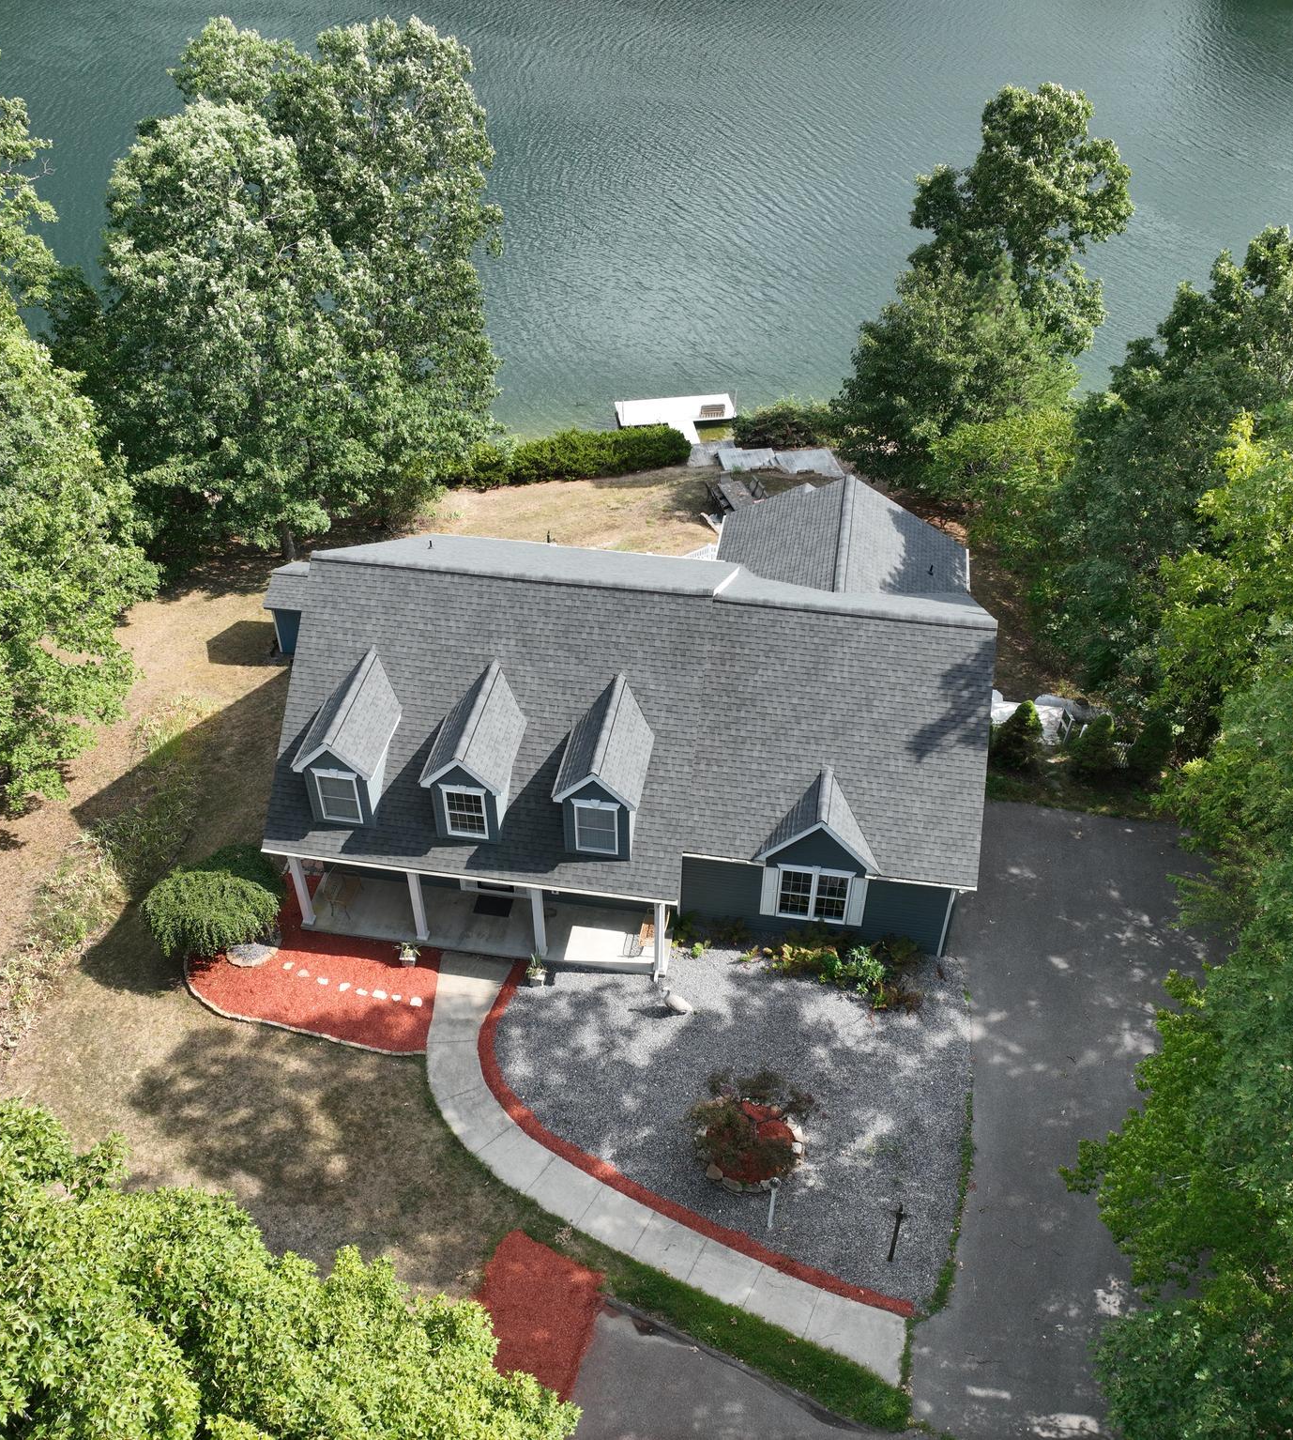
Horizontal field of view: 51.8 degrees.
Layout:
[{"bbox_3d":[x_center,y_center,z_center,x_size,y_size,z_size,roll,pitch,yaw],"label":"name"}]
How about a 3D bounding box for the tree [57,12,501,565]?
[{"bbox_3d":[-10.664,-12.422,41.423,12.600,16.700,11.200,6,42,6],"label":"tree"}]

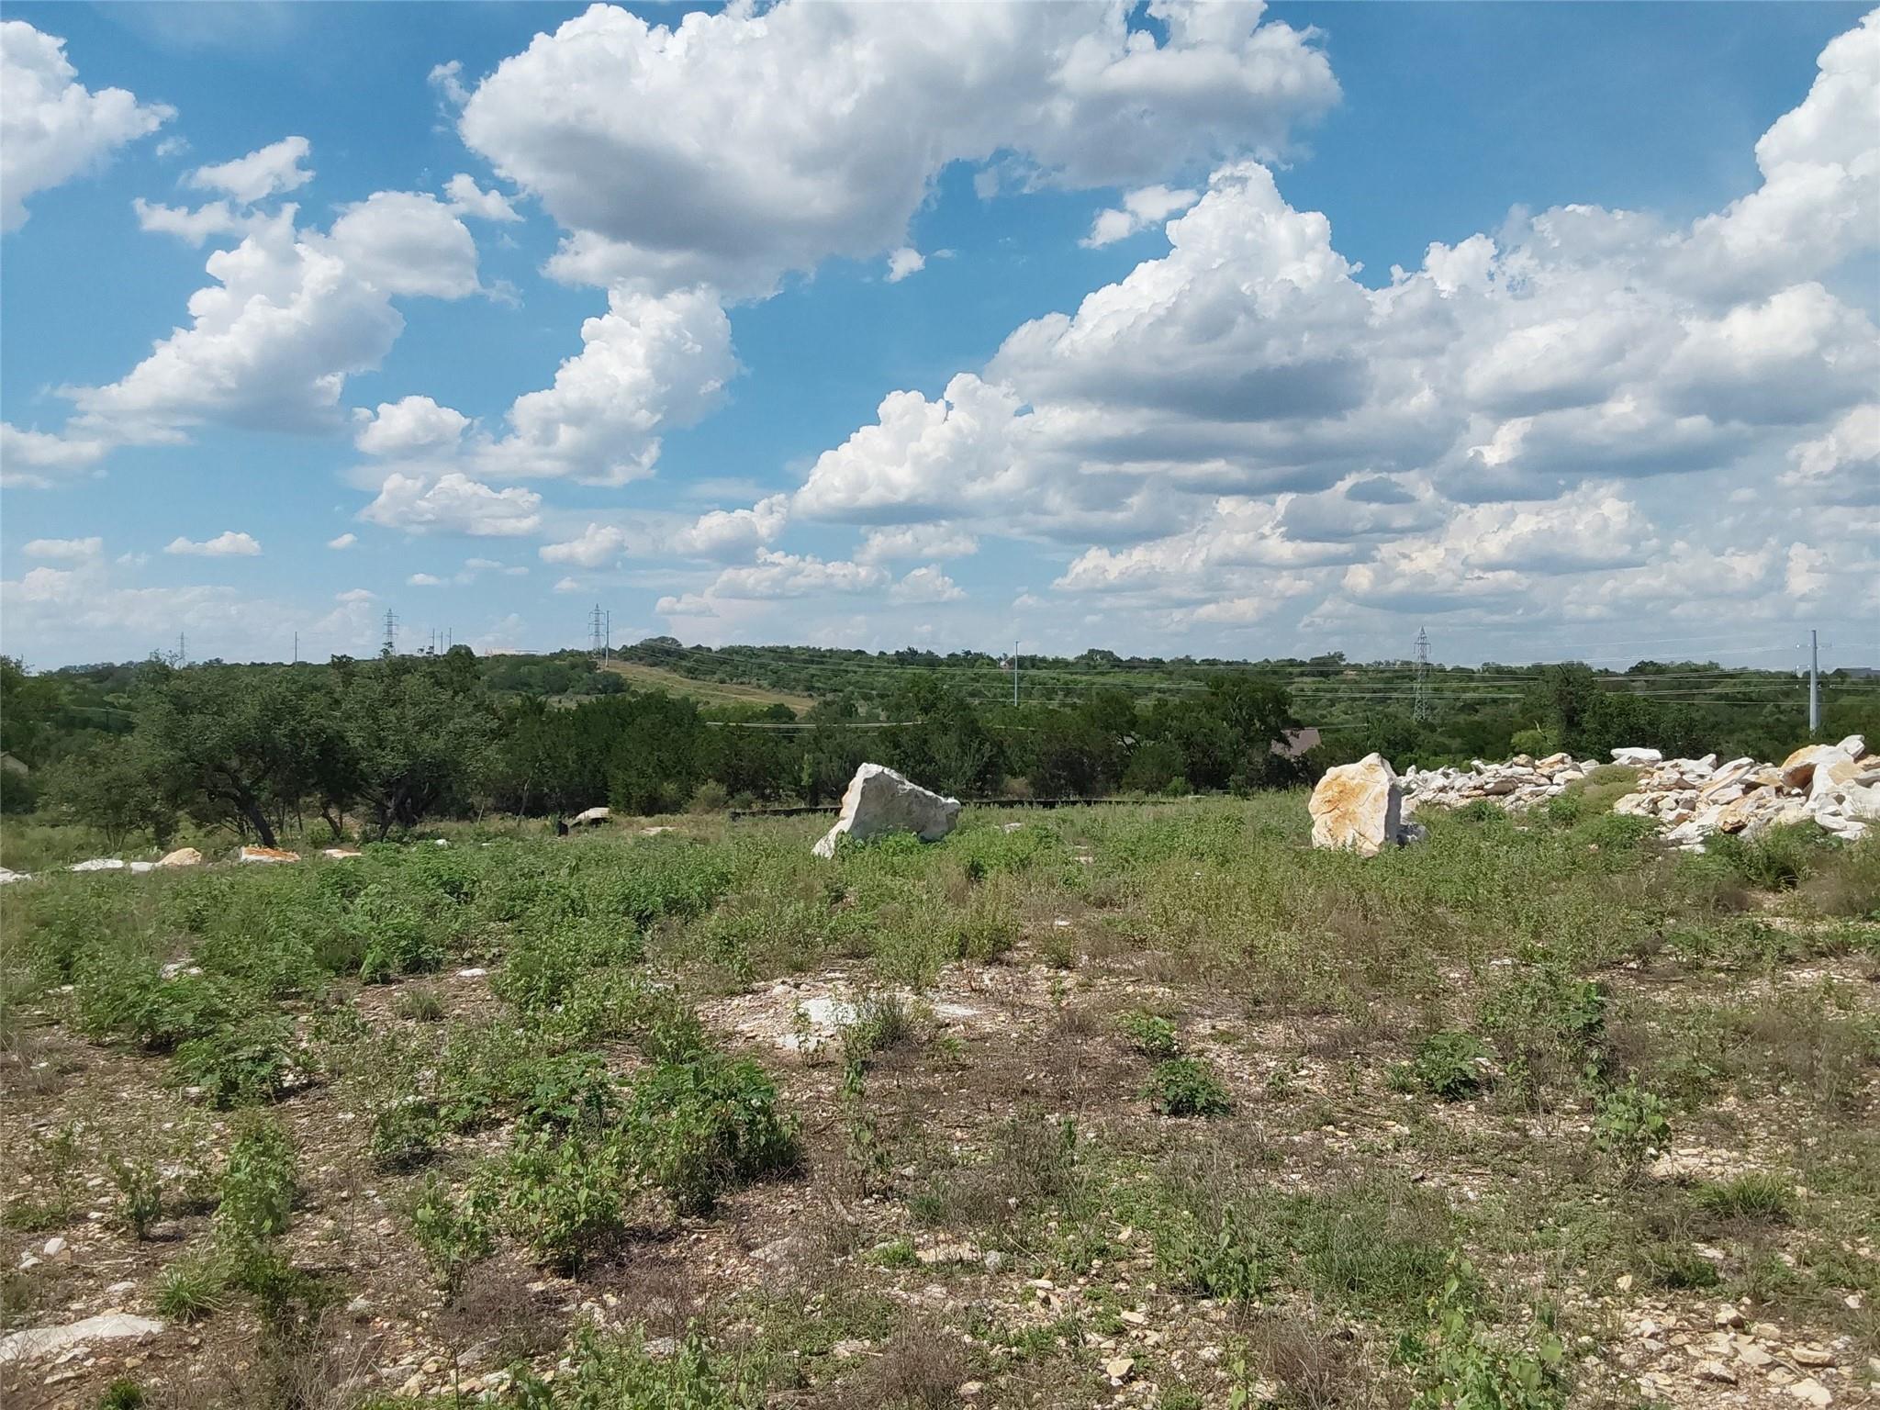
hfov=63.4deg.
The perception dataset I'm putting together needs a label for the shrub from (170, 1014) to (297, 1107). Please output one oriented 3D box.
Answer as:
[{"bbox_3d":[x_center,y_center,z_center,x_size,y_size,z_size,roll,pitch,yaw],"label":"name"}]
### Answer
[{"bbox_3d":[-2.982,1.499,6.412,0.533,0.378,0.479,0,1,-25],"label":"shrub"}]

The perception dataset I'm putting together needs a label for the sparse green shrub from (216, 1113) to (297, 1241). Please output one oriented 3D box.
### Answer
[{"bbox_3d":[-2.085,1.436,4.632,0.246,0.378,0.221,0,1,-24],"label":"sparse green shrub"}]

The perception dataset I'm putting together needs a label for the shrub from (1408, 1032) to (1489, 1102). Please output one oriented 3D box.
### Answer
[{"bbox_3d":[2.171,1.542,6.488,0.351,0.298,0.316,0,1,19],"label":"shrub"}]

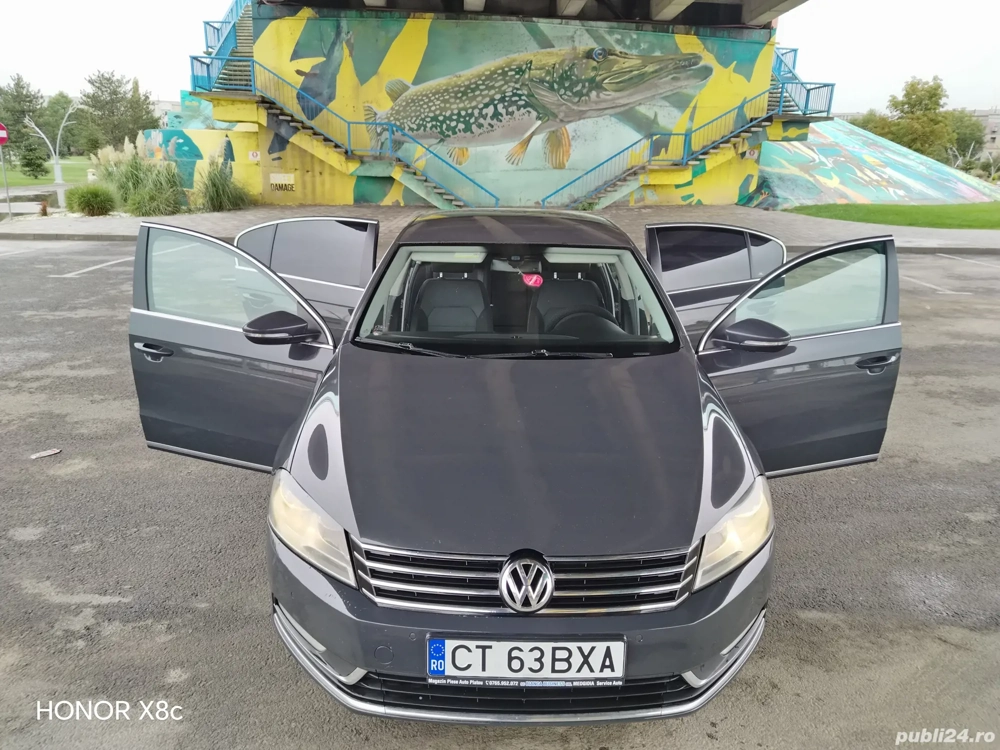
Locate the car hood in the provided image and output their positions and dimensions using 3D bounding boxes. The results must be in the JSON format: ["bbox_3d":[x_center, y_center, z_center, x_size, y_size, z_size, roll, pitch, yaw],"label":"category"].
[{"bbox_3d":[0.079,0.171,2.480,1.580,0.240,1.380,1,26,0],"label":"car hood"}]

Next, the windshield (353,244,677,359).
[{"bbox_3d":[0.083,-0.358,3.159,1.460,0.190,0.940,1,47,0],"label":"windshield"}]

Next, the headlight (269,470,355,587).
[{"bbox_3d":[-0.568,0.445,2.119,0.360,0.210,0.410,1,17,0],"label":"headlight"}]

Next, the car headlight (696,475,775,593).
[{"bbox_3d":[0.722,0.465,2.127,0.360,0.210,0.410,1,17,0],"label":"car headlight"}]

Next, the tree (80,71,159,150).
[{"bbox_3d":[-35.065,-23.958,63.955,6.534,7.631,6.534,-8,19,-26],"label":"tree"}]

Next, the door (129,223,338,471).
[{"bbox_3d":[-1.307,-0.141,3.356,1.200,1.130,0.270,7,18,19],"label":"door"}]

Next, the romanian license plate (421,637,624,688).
[{"bbox_3d":[0.071,0.761,1.836,0.530,0.132,0.020,1,17,0],"label":"romanian license plate"}]

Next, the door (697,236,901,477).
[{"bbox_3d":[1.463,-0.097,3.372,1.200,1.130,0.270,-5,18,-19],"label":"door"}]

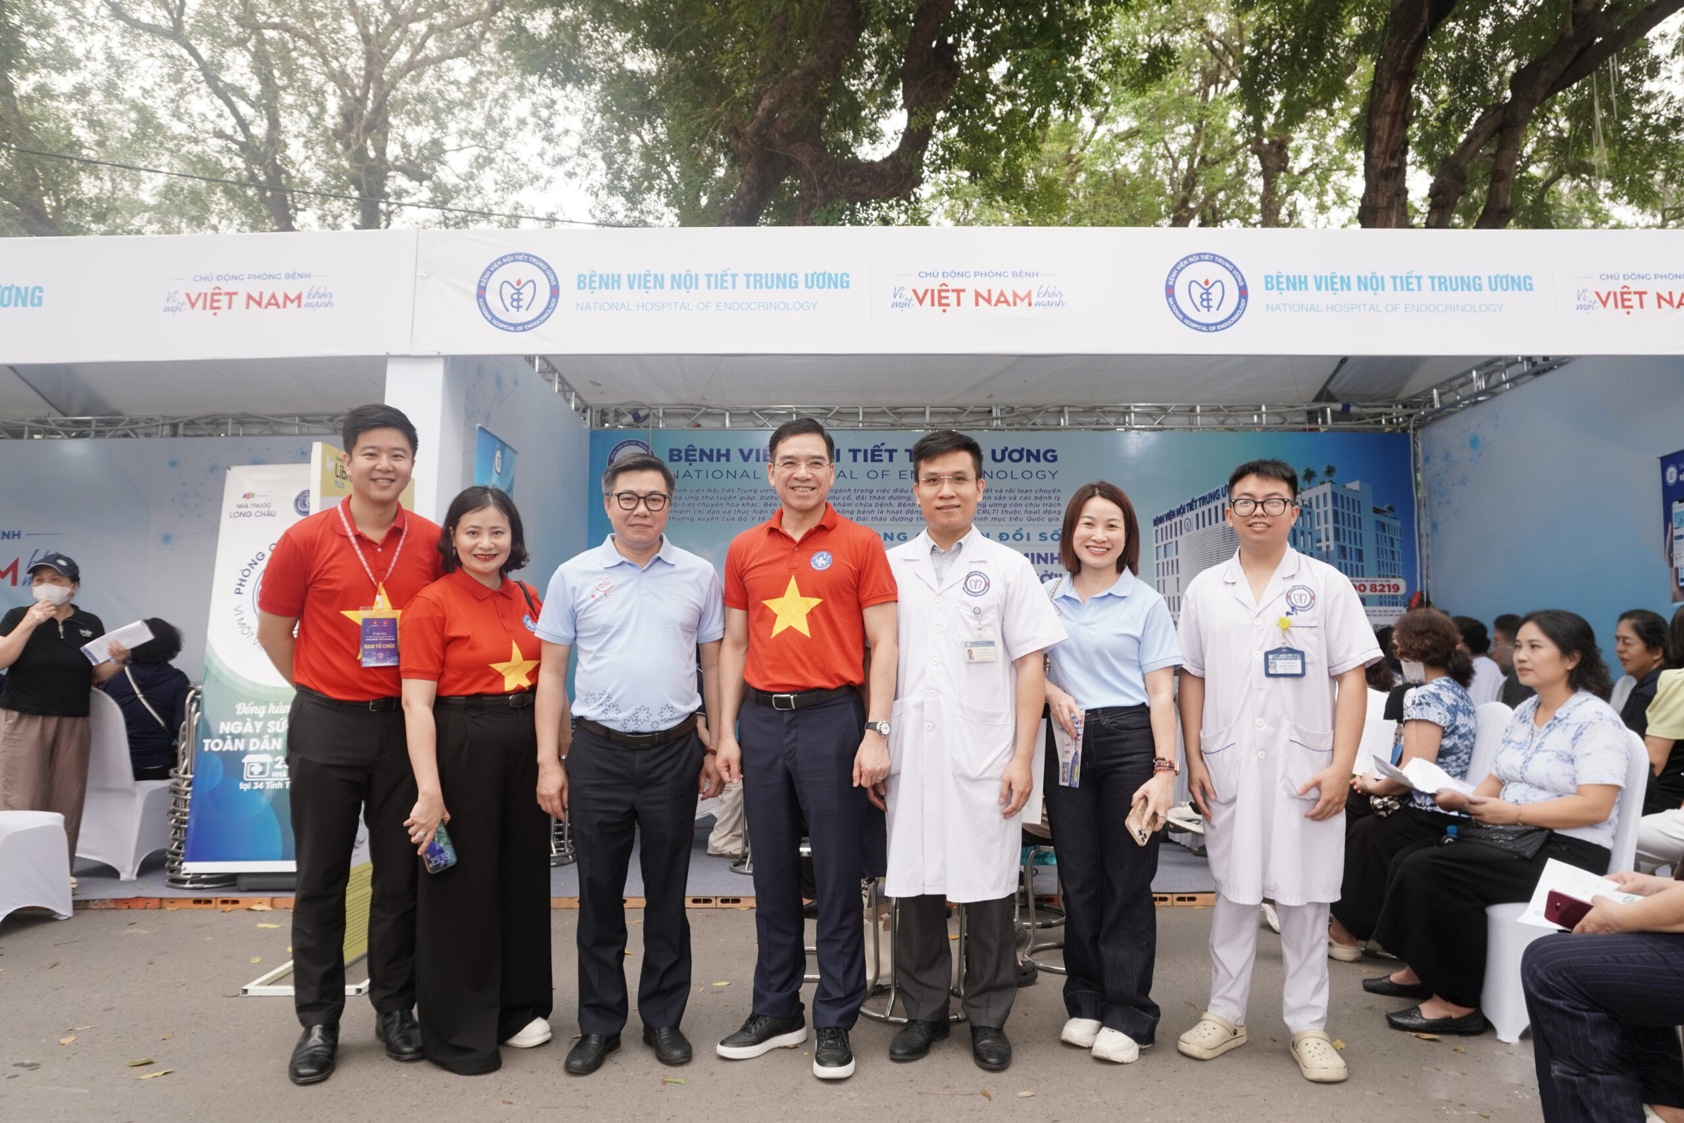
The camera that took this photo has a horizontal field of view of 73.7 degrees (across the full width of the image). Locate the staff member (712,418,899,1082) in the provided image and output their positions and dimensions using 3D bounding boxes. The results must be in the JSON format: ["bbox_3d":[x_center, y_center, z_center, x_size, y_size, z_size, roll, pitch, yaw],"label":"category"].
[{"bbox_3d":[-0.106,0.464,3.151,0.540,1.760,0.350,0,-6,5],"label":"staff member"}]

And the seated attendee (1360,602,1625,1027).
[{"bbox_3d":[2.030,0.768,3.520,0.830,1.240,0.560,0,-6,3],"label":"seated attendee"}]

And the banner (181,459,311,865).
[{"bbox_3d":[-2.560,0.515,5.124,0.800,1.900,0.200,1,-9,8],"label":"banner"}]

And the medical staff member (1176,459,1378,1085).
[{"bbox_3d":[1.183,0.525,3.166,0.560,1.641,0.360,-2,-6,17],"label":"medical staff member"}]

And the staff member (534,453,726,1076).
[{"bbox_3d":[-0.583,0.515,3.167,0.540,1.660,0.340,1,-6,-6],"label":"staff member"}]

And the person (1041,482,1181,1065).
[{"bbox_3d":[0.777,0.559,3.277,0.470,1.595,0.340,-2,-6,21],"label":"person"}]

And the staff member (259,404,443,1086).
[{"bbox_3d":[-1.333,0.444,3.153,0.540,1.799,0.350,1,-6,-11],"label":"staff member"}]

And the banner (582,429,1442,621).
[{"bbox_3d":[1.030,0.386,7.198,5.350,2.500,0.060,0,-6,-1],"label":"banner"}]

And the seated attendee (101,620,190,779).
[{"bbox_3d":[-3.360,0.901,5.658,0.500,1.240,0.720,-3,-6,23],"label":"seated attendee"}]

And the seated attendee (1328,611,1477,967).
[{"bbox_3d":[2.040,0.826,4.238,0.820,1.260,0.520,-2,-6,21],"label":"seated attendee"}]

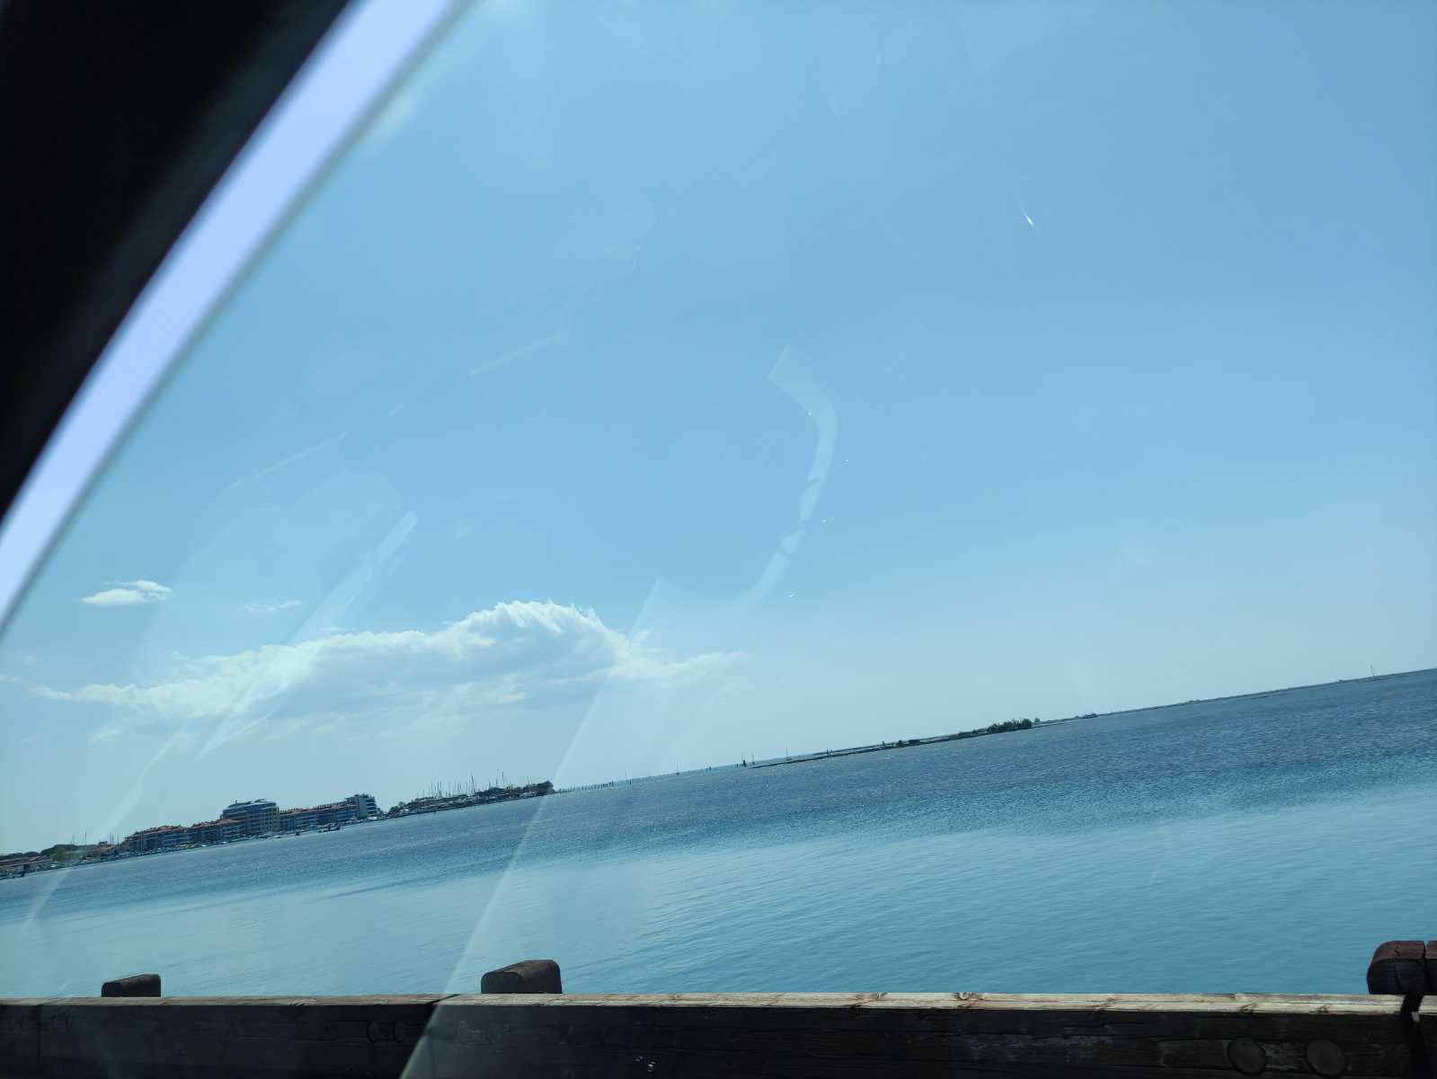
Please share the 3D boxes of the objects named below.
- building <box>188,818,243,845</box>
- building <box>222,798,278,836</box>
[{"bbox_3d":[-341.260,196.990,705.000,30.300,14.500,14.000,-6,-12,-8],"label":"building"},{"bbox_3d":[-328.310,195.050,728.000,32.300,24.600,20.000,-6,-12,-10],"label":"building"}]

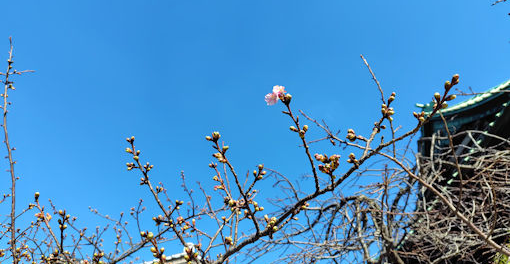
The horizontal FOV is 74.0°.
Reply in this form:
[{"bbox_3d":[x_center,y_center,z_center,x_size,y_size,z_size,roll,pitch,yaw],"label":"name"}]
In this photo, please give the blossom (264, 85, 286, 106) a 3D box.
[{"bbox_3d":[0.037,-0.066,0.610,0.038,0.034,0.032,-13,-33,20],"label":"blossom"}]

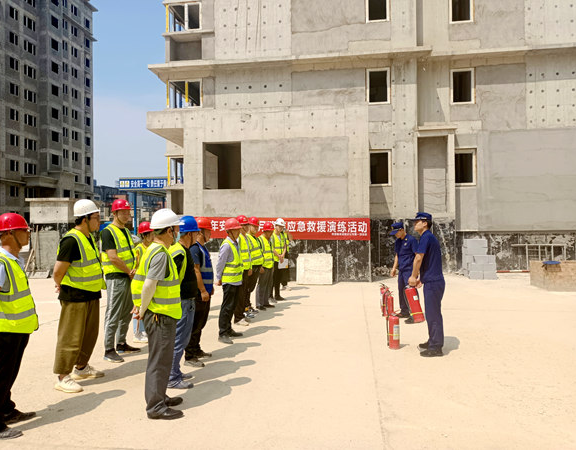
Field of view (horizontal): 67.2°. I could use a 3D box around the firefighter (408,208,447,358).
[{"bbox_3d":[1.726,0.720,5.377,0.440,1.750,0.500,0,0,9],"label":"firefighter"}]

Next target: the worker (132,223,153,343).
[{"bbox_3d":[-2.014,0.777,6.066,0.350,1.680,0.480,0,0,10],"label":"worker"}]

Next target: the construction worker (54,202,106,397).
[{"bbox_3d":[-2.089,0.665,4.320,0.450,1.849,0.540,0,-1,11],"label":"construction worker"}]

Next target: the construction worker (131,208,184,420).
[{"bbox_3d":[-1.130,0.735,3.735,0.440,1.754,0.540,0,0,-22],"label":"construction worker"}]

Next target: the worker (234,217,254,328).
[{"bbox_3d":[-0.723,0.735,7.200,0.360,1.786,0.500,-1,-1,22],"label":"worker"}]

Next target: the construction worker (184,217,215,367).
[{"bbox_3d":[-1.054,0.755,5.134,0.360,1.712,0.520,0,0,10],"label":"construction worker"}]

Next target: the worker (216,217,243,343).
[{"bbox_3d":[-0.810,0.759,6.066,0.380,1.701,0.500,0,0,10],"label":"worker"}]

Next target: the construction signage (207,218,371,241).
[{"bbox_3d":[-0.310,0.120,12.880,5.450,0.650,0.050,0,-1,6],"label":"construction signage"}]

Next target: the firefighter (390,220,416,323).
[{"bbox_3d":[1.972,0.790,7.400,0.400,1.665,0.540,0,-1,-28],"label":"firefighter"}]

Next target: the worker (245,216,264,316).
[{"bbox_3d":[-0.612,0.747,7.800,0.360,1.782,0.500,-1,-1,26],"label":"worker"}]

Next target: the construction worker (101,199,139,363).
[{"bbox_3d":[-2.050,0.650,5.289,0.380,1.935,0.530,0,0,8],"label":"construction worker"}]

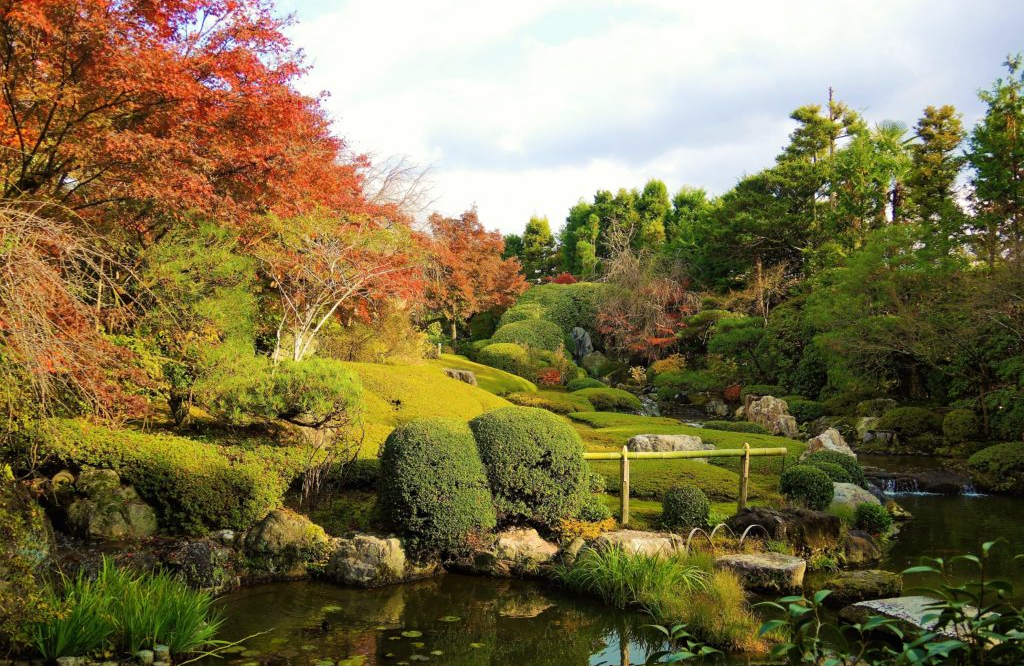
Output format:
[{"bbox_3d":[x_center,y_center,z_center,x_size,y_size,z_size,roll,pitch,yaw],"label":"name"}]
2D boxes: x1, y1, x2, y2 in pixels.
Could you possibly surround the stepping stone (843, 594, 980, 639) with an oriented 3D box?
[{"bbox_3d":[3.000,2.150,6.050,0.640,0.220,0.880,1,-2,-29],"label":"stepping stone"}]

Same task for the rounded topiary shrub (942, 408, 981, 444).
[{"bbox_3d":[8.974,1.853,16.500,0.780,0.740,0.750,-1,-1,29],"label":"rounded topiary shrub"}]

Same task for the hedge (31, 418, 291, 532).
[{"bbox_3d":[-4.088,1.686,9.800,2.800,1.050,1.400,-1,-3,12],"label":"hedge"}]

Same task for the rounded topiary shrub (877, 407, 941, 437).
[{"bbox_3d":[8.638,1.945,18.000,1.380,0.630,1.150,-1,-3,23],"label":"rounded topiary shrub"}]

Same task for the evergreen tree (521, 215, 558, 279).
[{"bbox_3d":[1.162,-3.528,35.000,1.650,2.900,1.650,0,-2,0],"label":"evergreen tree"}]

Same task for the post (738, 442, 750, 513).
[{"bbox_3d":[2.639,1.651,9.400,0.080,0.830,0.080,0,-1,-22],"label":"post"}]

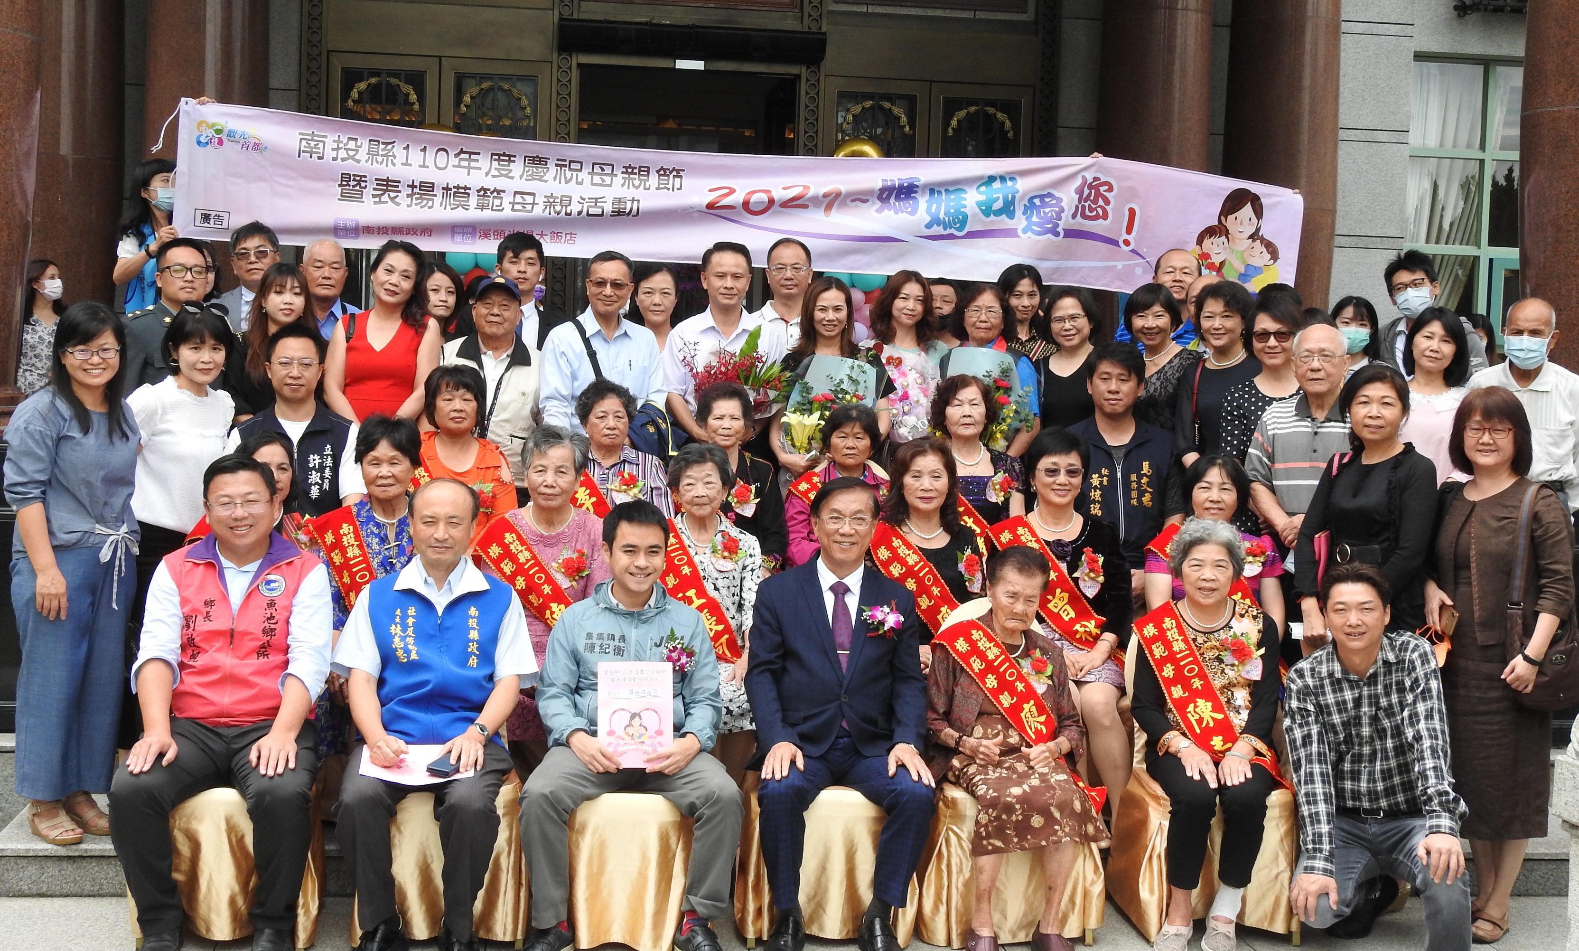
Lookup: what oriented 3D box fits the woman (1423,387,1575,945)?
[{"bbox_3d":[2.128,0.561,5.889,0.460,1.620,0.360,2,3,6],"label":"woman"}]

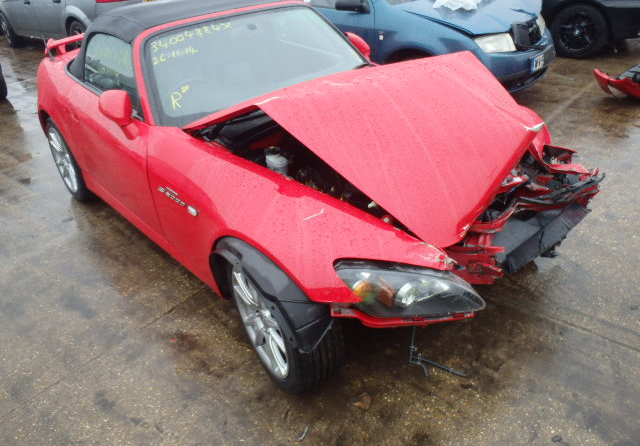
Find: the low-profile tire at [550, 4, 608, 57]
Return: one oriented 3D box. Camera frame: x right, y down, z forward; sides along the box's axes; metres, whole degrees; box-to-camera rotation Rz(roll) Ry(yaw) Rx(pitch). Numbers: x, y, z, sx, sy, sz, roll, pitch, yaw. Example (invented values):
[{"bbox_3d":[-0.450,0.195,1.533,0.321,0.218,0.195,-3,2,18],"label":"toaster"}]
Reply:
[{"bbox_3d":[3.257,-2.390,6.477,0.625,0.625,0.220,23,39,40],"label":"low-profile tire"}]

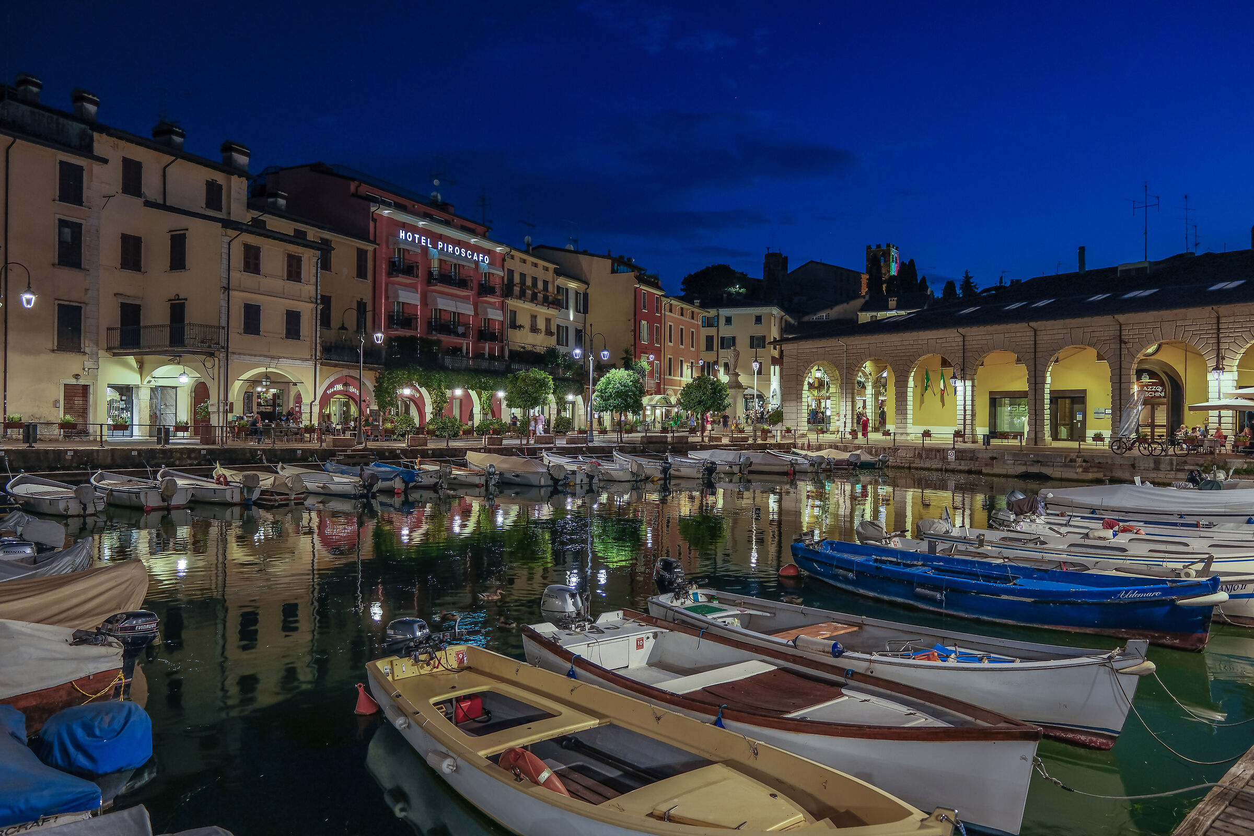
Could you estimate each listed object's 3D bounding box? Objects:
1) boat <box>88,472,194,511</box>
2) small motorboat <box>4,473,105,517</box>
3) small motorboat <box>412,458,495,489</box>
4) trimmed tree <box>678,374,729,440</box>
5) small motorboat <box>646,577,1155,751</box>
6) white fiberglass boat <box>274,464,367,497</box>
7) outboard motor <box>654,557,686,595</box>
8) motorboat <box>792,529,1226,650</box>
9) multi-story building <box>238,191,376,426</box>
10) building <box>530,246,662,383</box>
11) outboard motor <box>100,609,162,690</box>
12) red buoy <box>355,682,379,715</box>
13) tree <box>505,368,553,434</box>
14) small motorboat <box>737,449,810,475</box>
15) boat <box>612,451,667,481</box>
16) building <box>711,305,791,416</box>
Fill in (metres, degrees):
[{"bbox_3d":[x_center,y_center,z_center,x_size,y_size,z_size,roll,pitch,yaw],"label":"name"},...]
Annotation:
[{"bbox_3d":[-14.562,2.096,24.678,5.200,1.000,1.700,0,0,40],"label":"boat"},{"bbox_3d":[-16.495,2.162,24.018,5.370,1.044,1.700,1,0,39],"label":"small motorboat"},{"bbox_3d":[-7.013,2.248,34.473,5.417,1.086,1.700,1,0,42],"label":"small motorboat"},{"bbox_3d":[5.198,-0.696,56.500,3.400,4.400,3.400,1,0,0],"label":"trimmed tree"},{"bbox_3d":[2.391,2.319,8.664,1.780,1.070,5.280,1,0,-43],"label":"small motorboat"},{"bbox_3d":[-11.000,2.235,30.329,5.491,1.023,1.700,1,0,36],"label":"white fiberglass boat"},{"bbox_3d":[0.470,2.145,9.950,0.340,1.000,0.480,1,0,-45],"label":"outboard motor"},{"bbox_3d":[5.800,2.699,13.950,1.750,1.150,7.100,1,0,-36],"label":"motorboat"},{"bbox_3d":[-20.269,-5.333,45.060,10.000,13.000,11.200,0,0,25],"label":"multi-story building"},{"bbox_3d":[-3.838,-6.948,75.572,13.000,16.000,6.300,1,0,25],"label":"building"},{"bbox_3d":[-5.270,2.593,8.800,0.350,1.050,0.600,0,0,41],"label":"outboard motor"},{"bbox_3d":[-2.660,2.896,8.600,0.240,0.360,0.240,-9,-1,0],"label":"red buoy"},{"bbox_3d":[-5.246,-0.577,44.500,2.550,4.050,2.550,1,0,0],"label":"tree"},{"bbox_3d":[7.516,2.410,44.286,1.700,1.078,5.187,1,0,-31],"label":"small motorboat"},{"bbox_3d":[0.564,2.242,38.957,1.700,1.100,4.800,1,0,-31],"label":"boat"},{"bbox_3d":[14.400,-5.853,98.000,7.400,13.600,10.000,0,0,19],"label":"building"}]

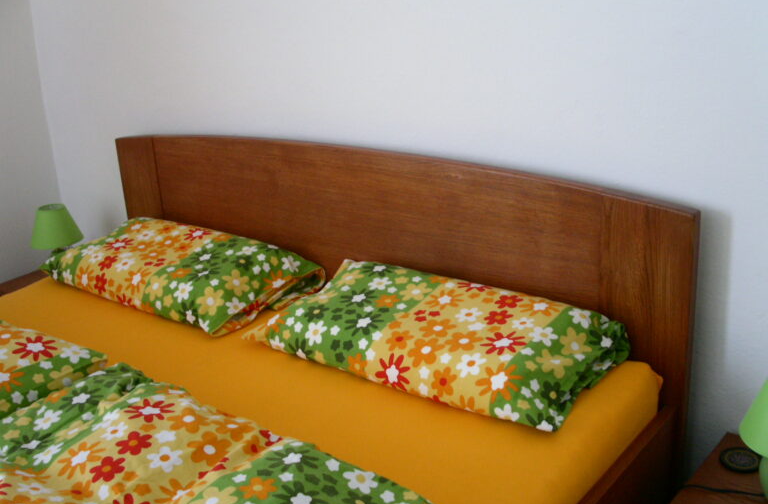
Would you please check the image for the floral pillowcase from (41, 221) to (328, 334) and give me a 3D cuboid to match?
[{"bbox_3d":[-0.577,0.035,2.343,0.784,0.137,0.402,11,23,36],"label":"floral pillowcase"}]

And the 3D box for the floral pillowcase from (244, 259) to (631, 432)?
[{"bbox_3d":[0.097,0.161,1.870,0.804,0.137,0.372,11,23,36],"label":"floral pillowcase"}]

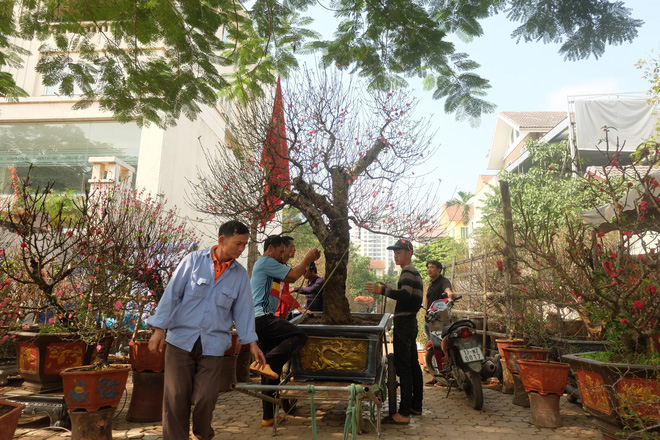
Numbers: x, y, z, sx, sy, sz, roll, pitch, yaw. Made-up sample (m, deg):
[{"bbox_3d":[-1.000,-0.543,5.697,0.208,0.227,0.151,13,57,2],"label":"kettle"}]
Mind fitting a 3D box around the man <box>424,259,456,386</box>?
[{"bbox_3d":[1.426,1.341,5.847,0.500,1.620,0.380,-4,-13,29],"label":"man"}]

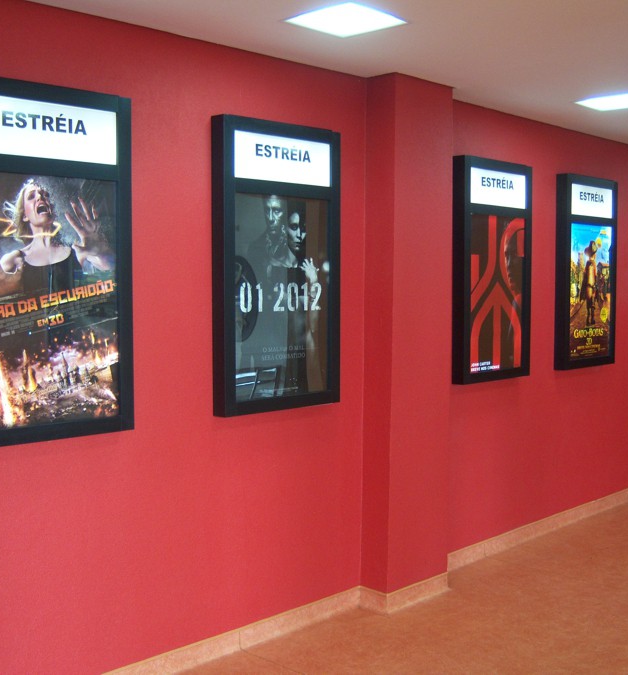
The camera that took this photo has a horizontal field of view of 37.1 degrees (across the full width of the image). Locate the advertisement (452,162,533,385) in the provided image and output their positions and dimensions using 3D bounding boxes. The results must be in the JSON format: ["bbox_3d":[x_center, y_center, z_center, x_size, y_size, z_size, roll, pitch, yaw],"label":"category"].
[{"bbox_3d":[1.116,-0.409,5.797,0.084,1.350,0.758,3,5,44],"label":"advertisement"}]

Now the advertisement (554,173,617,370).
[{"bbox_3d":[1.953,-0.458,6.678,0.084,1.350,0.758,3,5,44],"label":"advertisement"}]

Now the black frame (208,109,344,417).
[{"bbox_3d":[-0.163,-0.332,4.465,0.084,1.350,0.758,3,5,44],"label":"black frame"}]

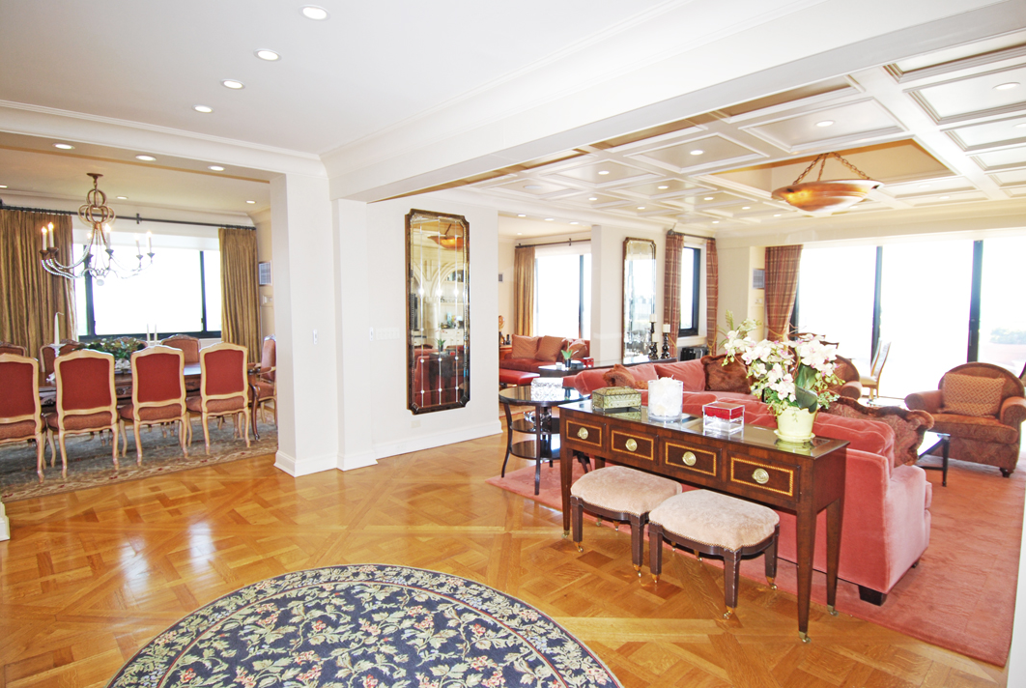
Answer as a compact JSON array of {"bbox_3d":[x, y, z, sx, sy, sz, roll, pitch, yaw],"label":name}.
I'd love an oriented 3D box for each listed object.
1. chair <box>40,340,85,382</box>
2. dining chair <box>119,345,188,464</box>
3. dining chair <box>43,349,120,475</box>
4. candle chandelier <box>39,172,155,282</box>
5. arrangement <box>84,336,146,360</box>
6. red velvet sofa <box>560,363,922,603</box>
[{"bbox_3d":[-4.582,0.494,5.617,0.520,1.040,0.580,-4,7,-42],"label":"chair"},{"bbox_3d":[-3.439,0.554,5.247,0.530,1.101,0.630,-4,6,-42],"label":"dining chair"},{"bbox_3d":[-3.844,0.583,4.881,0.530,1.101,0.630,-4,6,-42],"label":"dining chair"},{"bbox_3d":[-3.973,-1.086,5.209,0.880,1.030,0.880,-4,7,-42],"label":"candle chandelier"},{"bbox_3d":[-3.919,0.110,5.363,0.560,0.320,0.420,-4,7,-42],"label":"arrangement"},{"bbox_3d":[1.897,0.675,4.414,2.750,0.900,2.650,-4,7,-42],"label":"red velvet sofa"}]

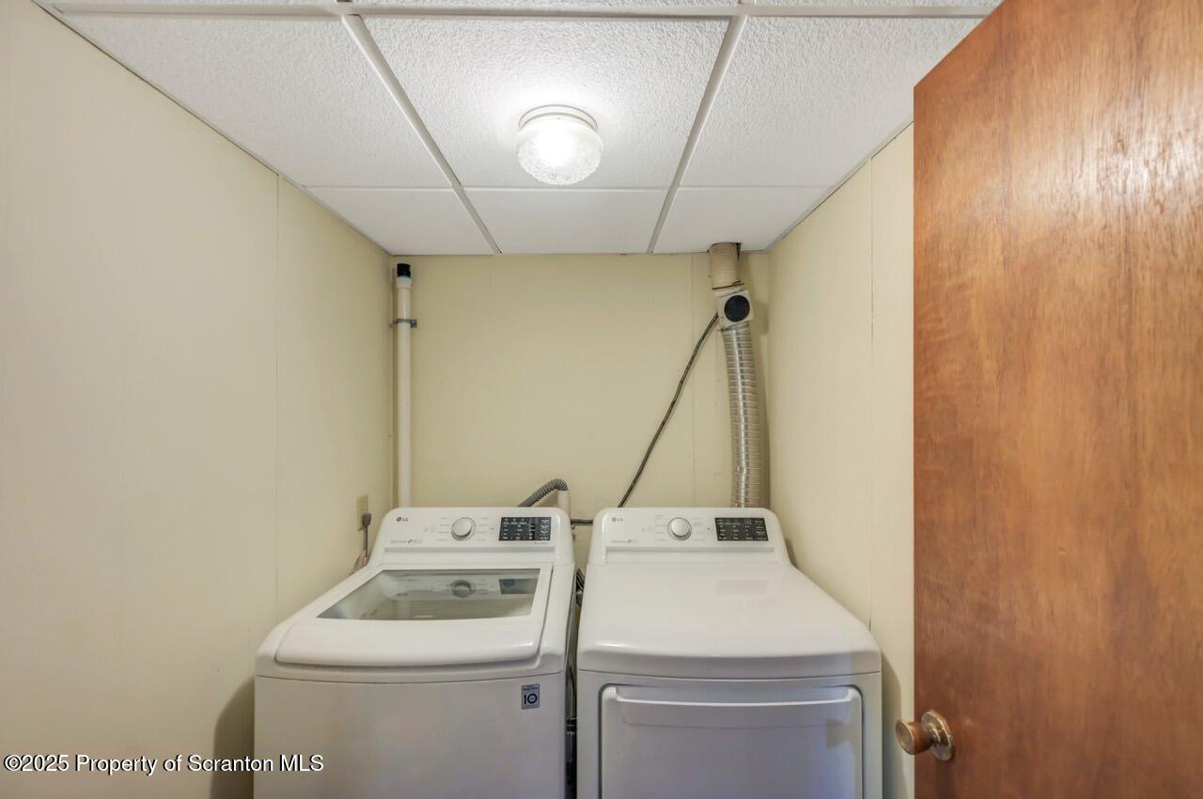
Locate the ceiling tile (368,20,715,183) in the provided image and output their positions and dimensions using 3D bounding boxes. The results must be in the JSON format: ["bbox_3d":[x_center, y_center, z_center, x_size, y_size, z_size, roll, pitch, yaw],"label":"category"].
[{"bbox_3d":[-0.094,-0.605,1.023,0.590,0.020,0.590,0,0,0],"label":"ceiling tile"}]

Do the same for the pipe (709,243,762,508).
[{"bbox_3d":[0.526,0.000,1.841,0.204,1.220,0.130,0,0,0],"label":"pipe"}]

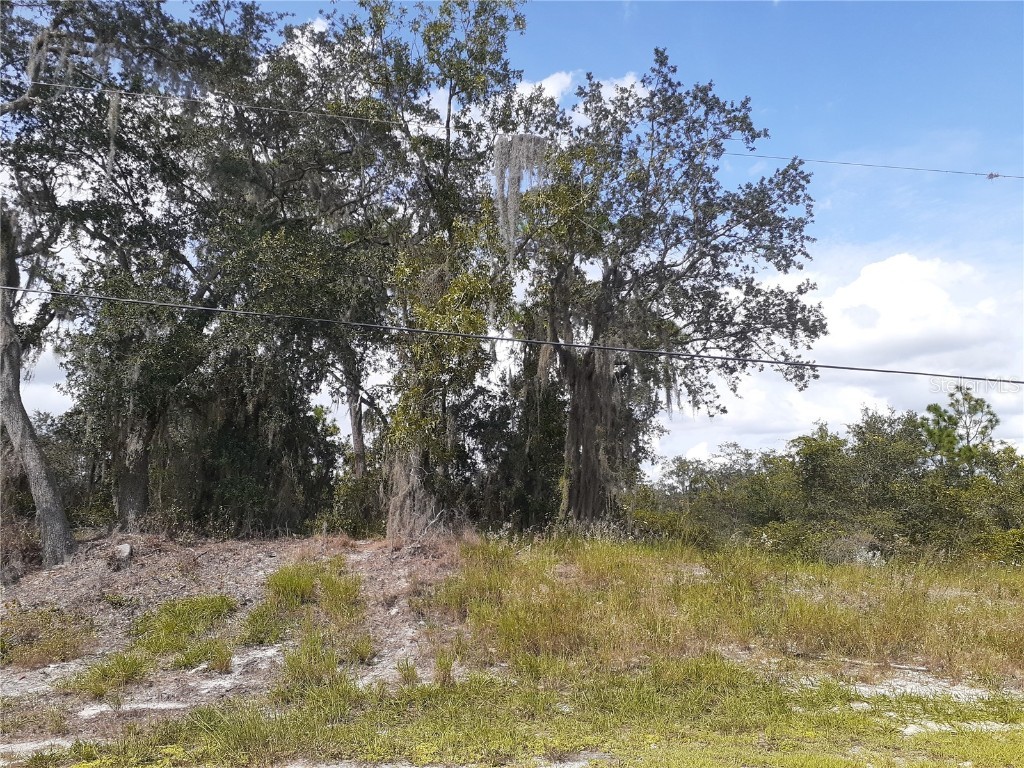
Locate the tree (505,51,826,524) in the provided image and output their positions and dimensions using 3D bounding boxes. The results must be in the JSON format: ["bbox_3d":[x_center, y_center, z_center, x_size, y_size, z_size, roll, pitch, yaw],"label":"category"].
[{"bbox_3d":[2.880,-1.880,15.000,6.000,9.000,5.500,0,-5,0],"label":"tree"}]

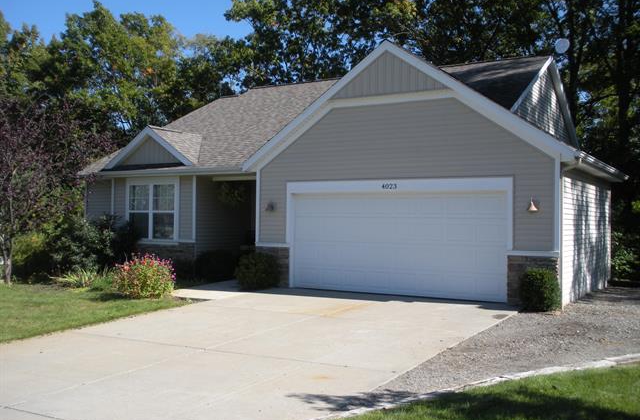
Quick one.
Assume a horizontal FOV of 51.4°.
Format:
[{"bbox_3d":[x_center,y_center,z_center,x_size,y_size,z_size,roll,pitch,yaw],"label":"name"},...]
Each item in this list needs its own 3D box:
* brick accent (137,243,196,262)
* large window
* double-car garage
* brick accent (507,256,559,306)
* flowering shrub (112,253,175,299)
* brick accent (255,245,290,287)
[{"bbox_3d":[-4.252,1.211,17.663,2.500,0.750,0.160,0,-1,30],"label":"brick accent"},{"bbox_3d":[-4.494,0.026,17.817,1.801,1.582,0.120,0,-1,30],"label":"large window"},{"bbox_3d":[1.506,0.699,13.963,4.880,2.135,0.110,0,-1,30],"label":"double-car garage"},{"bbox_3d":[3.973,1.320,12.413,0.937,0.930,0.160,0,-1,30],"label":"brick accent"},{"bbox_3d":[-3.349,1.235,12.700,1.150,0.800,1.100,0,0,0],"label":"flowering shrub"},{"bbox_3d":[-1.093,1.316,15.381,0.922,0.910,0.160,0,-1,30],"label":"brick accent"}]

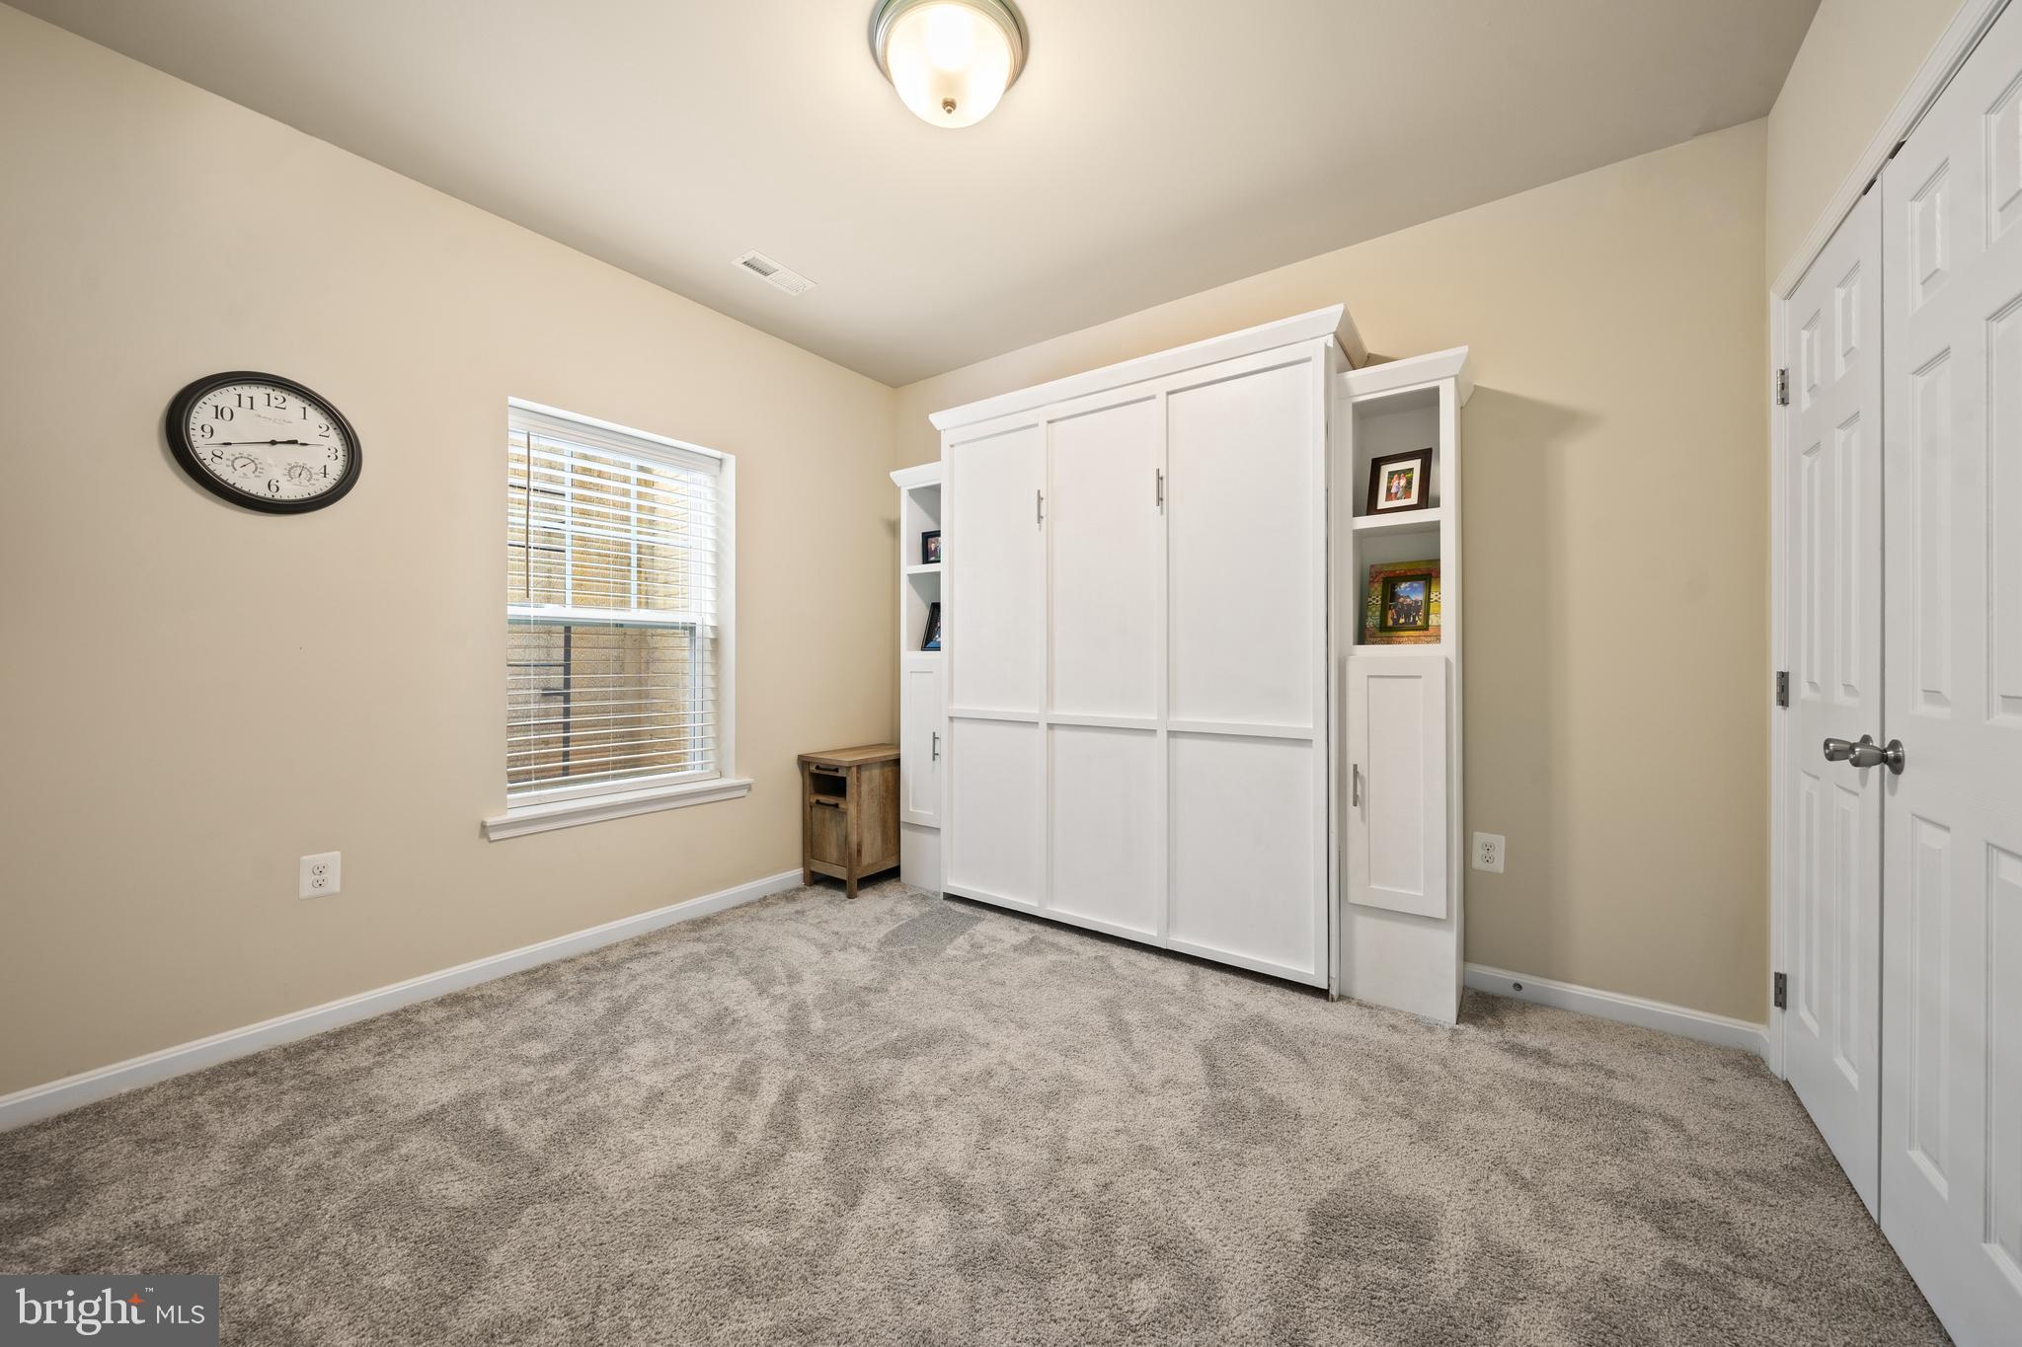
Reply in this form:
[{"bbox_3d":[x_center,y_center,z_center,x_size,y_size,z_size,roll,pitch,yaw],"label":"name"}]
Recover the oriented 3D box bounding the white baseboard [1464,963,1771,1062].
[{"bbox_3d":[1.850,1.039,2.108,0.710,0.087,0.016,0,1,35],"label":"white baseboard"}]

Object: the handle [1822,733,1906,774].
[{"bbox_3d":[1.647,0.155,1.310,0.060,0.066,0.190,0,1,37],"label":"handle"}]

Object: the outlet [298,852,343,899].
[{"bbox_3d":[-2.062,0.602,2.014,0.010,0.124,0.080,0,1,37],"label":"outlet"}]

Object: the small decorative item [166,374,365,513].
[{"bbox_3d":[-2.095,-0.643,1.907,0.050,0.370,0.365,0,1,37],"label":"small decorative item"}]

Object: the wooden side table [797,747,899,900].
[{"bbox_3d":[-0.737,0.749,3.492,0.355,0.630,0.540,0,1,35],"label":"wooden side table"}]

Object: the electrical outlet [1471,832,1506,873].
[{"bbox_3d":[1.612,0.606,2.271,0.080,0.124,0.010,0,1,35],"label":"electrical outlet"}]

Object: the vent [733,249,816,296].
[{"bbox_3d":[-0.931,-1.583,2.670,0.148,0.020,0.288,0,1,35],"label":"vent"}]

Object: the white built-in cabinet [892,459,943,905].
[{"bbox_3d":[-0.358,0.043,3.430,0.350,2.045,0.345,0,1,35],"label":"white built-in cabinet"}]

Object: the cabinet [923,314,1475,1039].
[{"bbox_3d":[0.570,-0.057,2.741,2.170,2.260,0.410,0,1,35],"label":"cabinet"}]

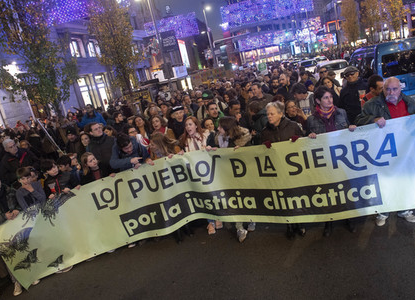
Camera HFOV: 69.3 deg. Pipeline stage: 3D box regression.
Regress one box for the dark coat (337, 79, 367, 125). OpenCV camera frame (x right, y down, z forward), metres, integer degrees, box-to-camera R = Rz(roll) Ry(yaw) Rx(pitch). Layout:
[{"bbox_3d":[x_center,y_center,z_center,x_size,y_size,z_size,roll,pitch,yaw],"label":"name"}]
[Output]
[{"bbox_3d":[2.315,-0.659,4.672,0.540,0.780,0.360,-10,11,11],"label":"dark coat"}]

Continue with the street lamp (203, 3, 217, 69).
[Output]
[{"bbox_3d":[0.815,-13.482,38.958,1.500,9.363,0.450,-8,16,14],"label":"street lamp"}]

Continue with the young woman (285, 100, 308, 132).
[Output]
[{"bbox_3d":[1.319,0.109,4.146,0.480,1.570,0.360,-14,11,-11],"label":"young woman"}]

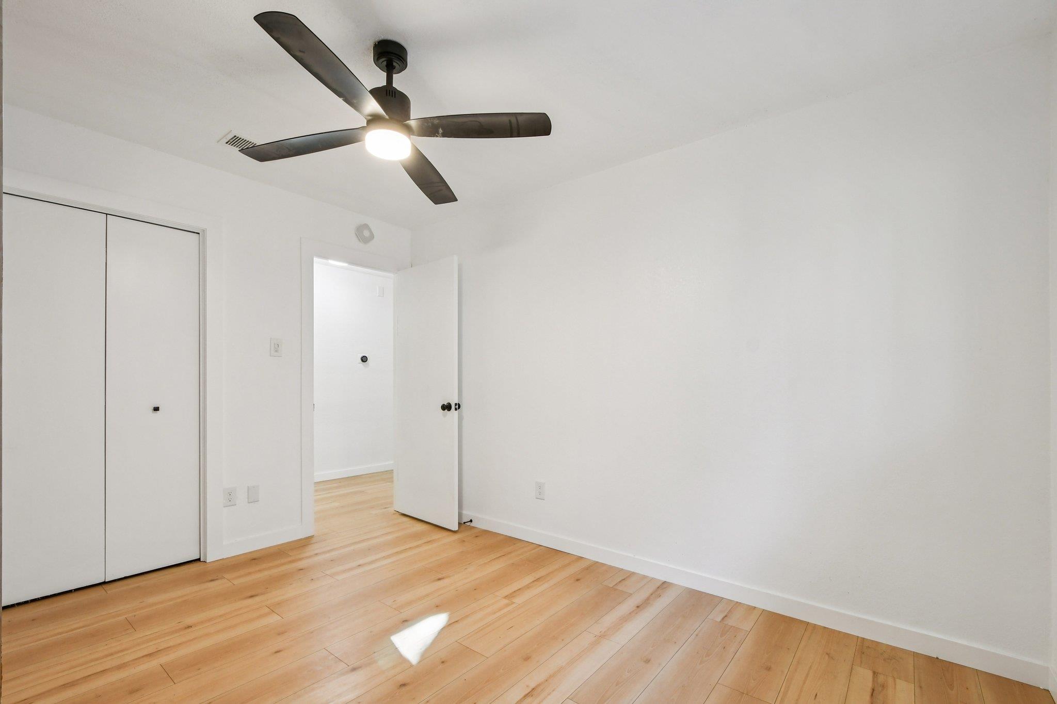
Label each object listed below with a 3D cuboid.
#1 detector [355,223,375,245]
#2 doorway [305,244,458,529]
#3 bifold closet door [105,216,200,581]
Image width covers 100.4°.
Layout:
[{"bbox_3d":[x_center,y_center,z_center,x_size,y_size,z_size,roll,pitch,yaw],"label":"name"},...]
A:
[{"bbox_3d":[-1.305,-0.943,3.515,0.042,0.148,0.145,-1,-1,40],"label":"detector"},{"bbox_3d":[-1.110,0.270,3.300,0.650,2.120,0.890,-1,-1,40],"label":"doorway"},{"bbox_3d":[-2.155,0.265,2.555,0.036,2.000,0.425,-1,-1,40],"label":"bifold closet door"}]

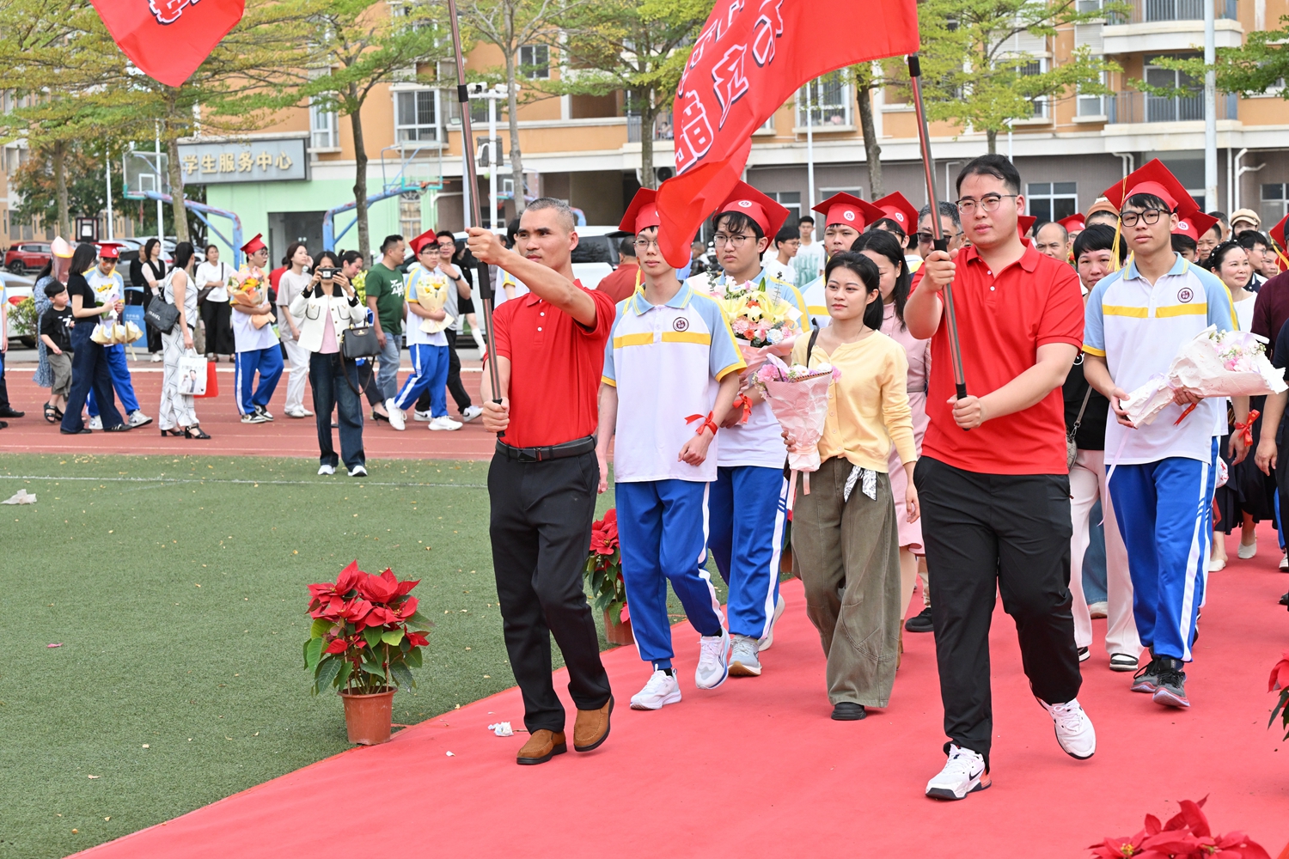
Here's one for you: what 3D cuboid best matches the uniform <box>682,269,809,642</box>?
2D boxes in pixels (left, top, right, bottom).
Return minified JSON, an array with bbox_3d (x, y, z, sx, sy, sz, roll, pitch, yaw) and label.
[{"bbox_3d":[0.391,0.095,9.407,0.520,1.420,0.390,1,5,24],"label":"uniform"}]

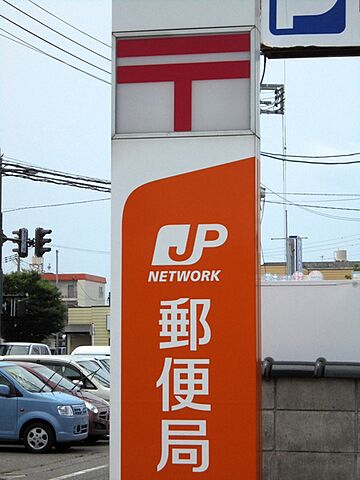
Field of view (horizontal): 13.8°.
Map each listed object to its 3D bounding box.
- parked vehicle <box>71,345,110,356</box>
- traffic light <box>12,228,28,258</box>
[{"bbox_3d":[-0.751,3.660,37.325,4.000,1.950,1.600,-1,-5,13],"label":"parked vehicle"},{"bbox_3d":[-6.141,0.135,57.200,0.560,1.150,0.420,-1,-5,12],"label":"traffic light"}]

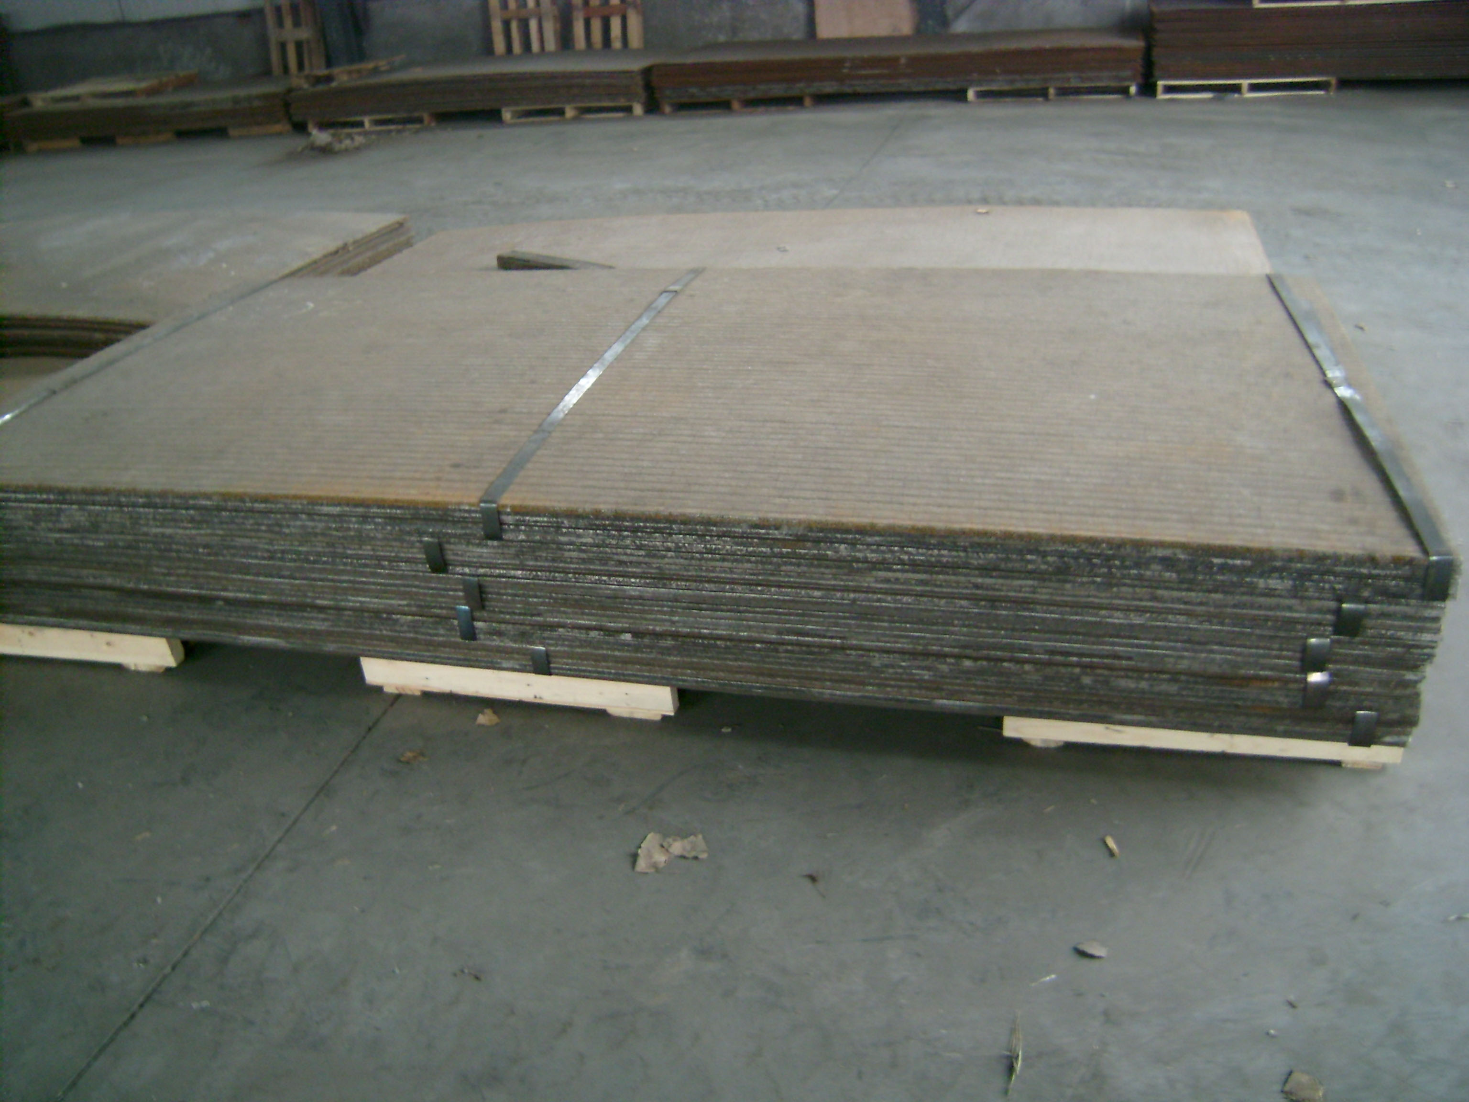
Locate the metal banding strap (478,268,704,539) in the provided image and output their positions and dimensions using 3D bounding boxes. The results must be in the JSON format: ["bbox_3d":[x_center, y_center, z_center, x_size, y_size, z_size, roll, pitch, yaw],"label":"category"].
[{"bbox_3d":[-0.280,-0.409,2.790,0.033,0.080,1.445,3,30,14],"label":"metal banding strap"}]

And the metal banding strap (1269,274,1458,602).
[{"bbox_3d":[1.210,-0.311,2.397,0.033,0.080,1.431,2,30,13],"label":"metal banding strap"}]

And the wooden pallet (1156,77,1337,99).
[{"bbox_3d":[3.234,-3.059,7.608,1.007,0.110,1.050,4,31,16],"label":"wooden pallet"}]

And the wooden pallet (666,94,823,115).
[{"bbox_3d":[0.127,-3.319,8.568,1.055,0.097,1.050,2,30,12],"label":"wooden pallet"}]

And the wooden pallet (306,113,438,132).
[{"bbox_3d":[-2.594,-3.378,9.097,0.951,0.097,1.050,0,30,9],"label":"wooden pallet"}]

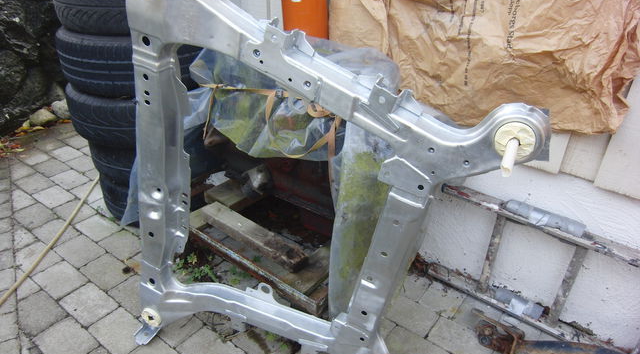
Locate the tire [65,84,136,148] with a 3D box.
[{"bbox_3d":[-0.821,-0.363,2.102,0.630,0.220,0.630,-10,32,-20],"label":"tire"}]

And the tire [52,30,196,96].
[{"bbox_3d":[-0.796,-0.564,1.980,0.638,0.225,0.638,-10,32,-19],"label":"tire"}]

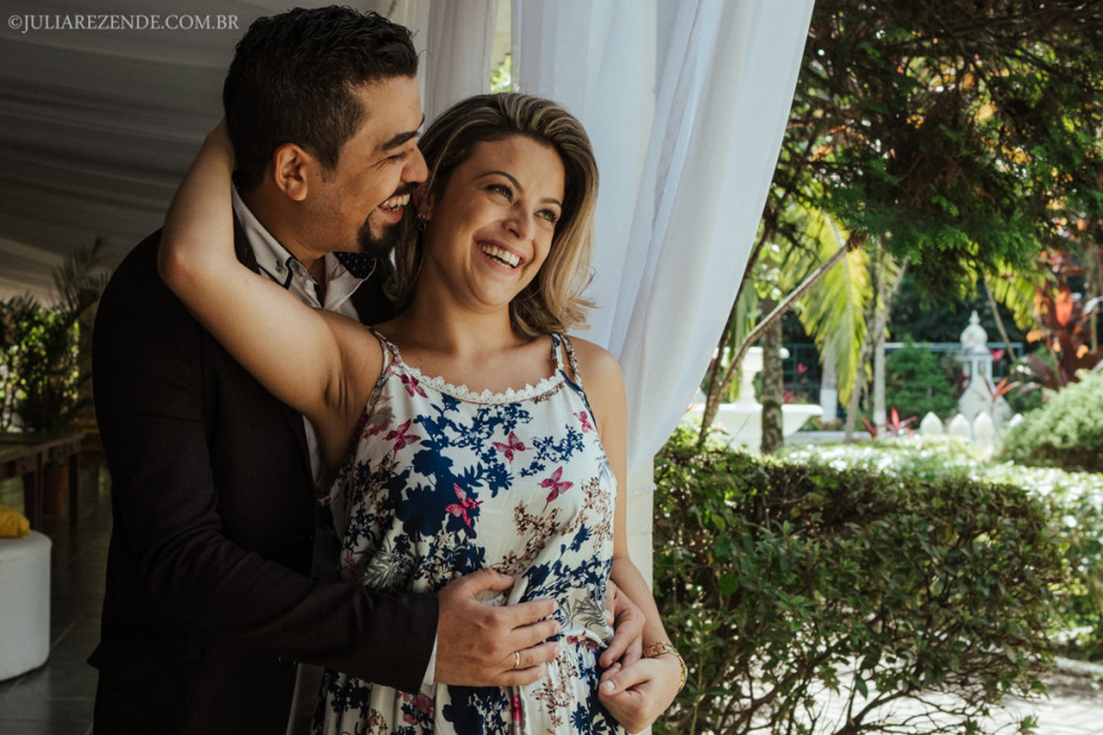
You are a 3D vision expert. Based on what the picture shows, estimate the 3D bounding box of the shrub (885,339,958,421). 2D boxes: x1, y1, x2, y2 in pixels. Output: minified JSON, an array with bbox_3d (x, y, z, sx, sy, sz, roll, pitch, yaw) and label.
[{"bbox_3d":[4.899,0.176,14.200,1.020,1.120,1.000,0,1,0],"label":"shrub"}]

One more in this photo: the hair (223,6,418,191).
[{"bbox_3d":[-0.255,-0.296,1.180,0.210,0.200,0.170,8,4,24],"label":"hair"}]

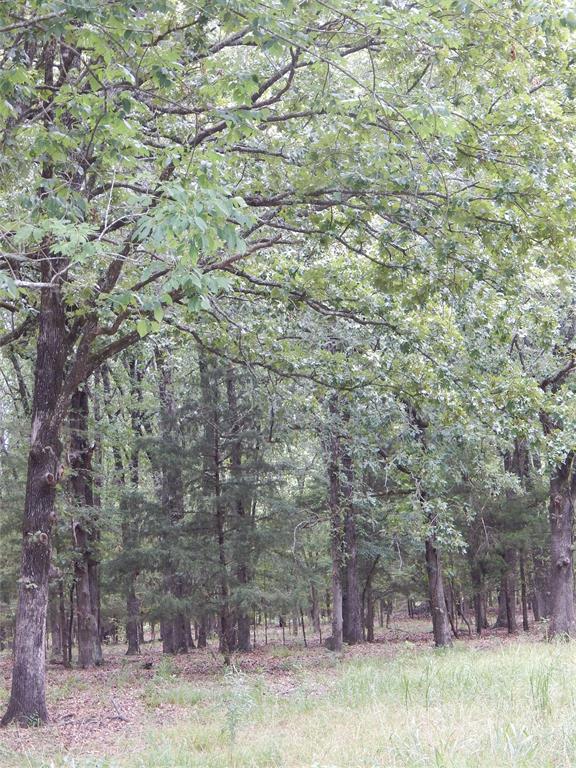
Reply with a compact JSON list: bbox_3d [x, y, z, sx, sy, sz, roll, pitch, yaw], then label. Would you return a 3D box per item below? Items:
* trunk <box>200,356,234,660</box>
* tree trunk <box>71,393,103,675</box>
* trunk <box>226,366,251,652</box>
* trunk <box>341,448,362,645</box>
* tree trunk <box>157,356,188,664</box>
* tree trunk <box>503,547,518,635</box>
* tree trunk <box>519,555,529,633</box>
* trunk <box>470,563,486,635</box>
[{"bbox_3d":[-1.684,2.805,44.408,0.756,7.153,0.546,0,-7,0],"label":"trunk"},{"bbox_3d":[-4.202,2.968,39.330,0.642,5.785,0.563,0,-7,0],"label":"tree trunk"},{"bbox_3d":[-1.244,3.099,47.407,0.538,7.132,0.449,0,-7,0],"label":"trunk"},{"bbox_3d":[1.592,4.035,47.276,0.521,4.848,0.493,0,-7,0],"label":"trunk"},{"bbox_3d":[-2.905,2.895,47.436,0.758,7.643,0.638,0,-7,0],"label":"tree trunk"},{"bbox_3d":[6.270,5.787,53.137,0.436,2.409,0.405,0,-7,0],"label":"tree trunk"},{"bbox_3d":[6.759,5.953,54.127,0.272,2.225,0.258,0,-7,0],"label":"tree trunk"},{"bbox_3d":[5.365,6.011,53.112,0.427,1.959,0.382,0,-7,0],"label":"trunk"}]

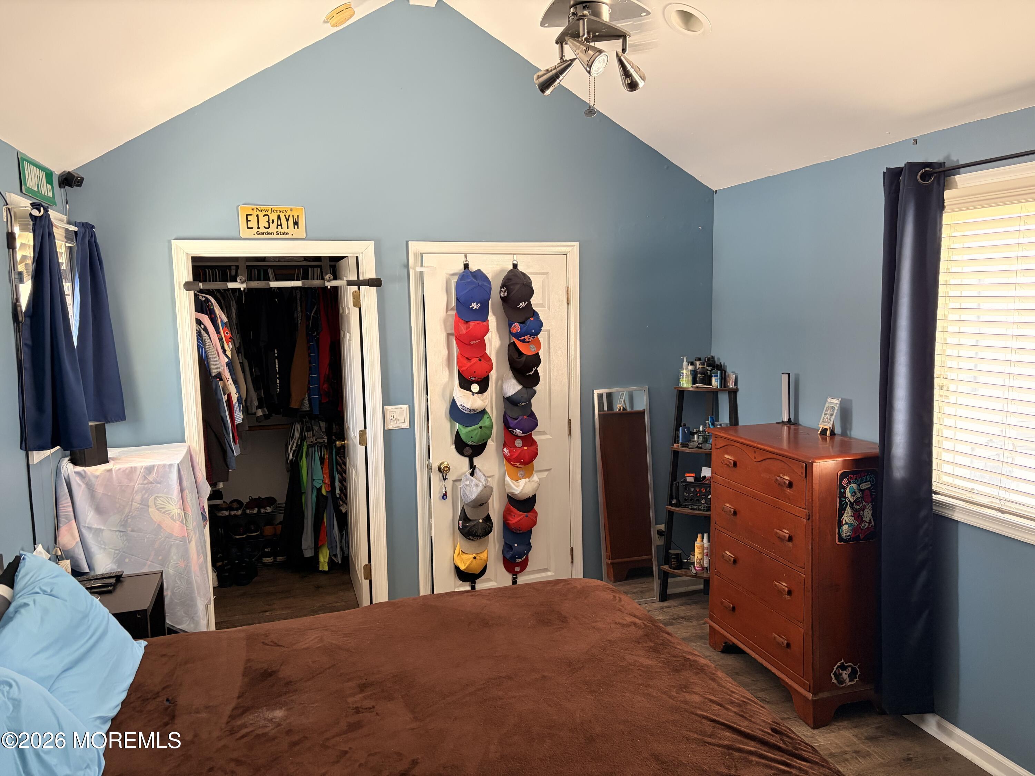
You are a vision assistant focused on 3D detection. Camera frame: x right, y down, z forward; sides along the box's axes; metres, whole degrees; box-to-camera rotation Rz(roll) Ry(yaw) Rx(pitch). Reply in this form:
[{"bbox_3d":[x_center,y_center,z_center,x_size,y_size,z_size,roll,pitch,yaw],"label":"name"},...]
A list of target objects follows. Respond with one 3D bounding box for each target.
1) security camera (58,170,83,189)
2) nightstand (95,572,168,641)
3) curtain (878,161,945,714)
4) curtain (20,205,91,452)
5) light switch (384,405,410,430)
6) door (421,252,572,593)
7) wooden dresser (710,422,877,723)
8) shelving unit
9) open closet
[{"bbox_3d":[-1.998,-0.929,3.457,0.115,0.090,0.080,2,7,23],"label":"security camera"},{"bbox_3d":[-1.600,1.136,3.047,0.380,0.655,0.440,-3,7,-17],"label":"nightstand"},{"bbox_3d":[1.524,0.240,3.022,0.180,2.150,0.220,-3,7,-17],"label":"curtain"},{"bbox_3d":[-1.688,-0.213,2.824,0.190,0.880,0.320,-3,7,-17],"label":"curtain"},{"bbox_3d":[-0.627,0.154,4.057,0.123,0.120,0.012,-3,7,-17],"label":"light switch"},{"bbox_3d":[-0.093,0.284,4.255,0.795,2.010,0.040,-3,7,-17],"label":"door"},{"bbox_3d":[1.266,0.791,3.585,0.420,1.110,0.820,-3,7,-17],"label":"wooden dresser"},{"bbox_3d":[1.067,0.621,4.483,0.520,1.257,0.340,2,7,25],"label":"shelving unit"},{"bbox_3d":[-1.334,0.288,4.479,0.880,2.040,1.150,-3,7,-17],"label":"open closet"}]

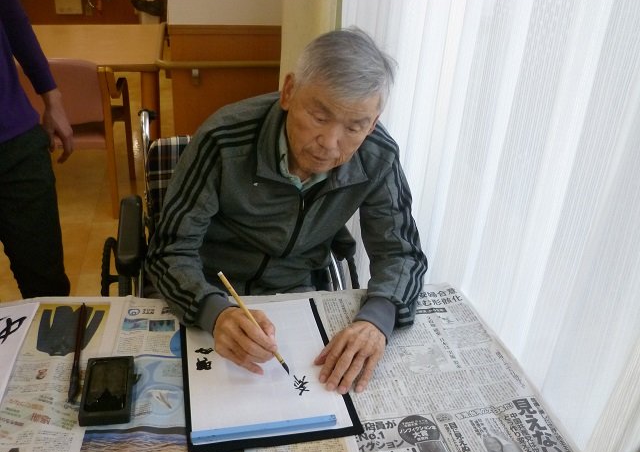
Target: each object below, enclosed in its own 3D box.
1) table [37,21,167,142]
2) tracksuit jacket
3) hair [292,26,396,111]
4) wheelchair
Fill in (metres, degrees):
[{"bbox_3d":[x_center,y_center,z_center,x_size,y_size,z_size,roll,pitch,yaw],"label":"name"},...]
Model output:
[{"bbox_3d":[-1.614,-0.703,3.365,1.400,0.700,1.100,-3,28,-15],"label":"table"},{"bbox_3d":[-0.074,-0.010,1.315,0.580,0.550,0.500,0,28,-9],"label":"tracksuit jacket"},{"bbox_3d":[0.044,-0.284,1.100,0.170,0.170,0.200,18,29,-12],"label":"hair"},{"bbox_3d":[-0.200,0.254,1.538,0.620,0.880,1.000,-2,28,-12],"label":"wheelchair"}]

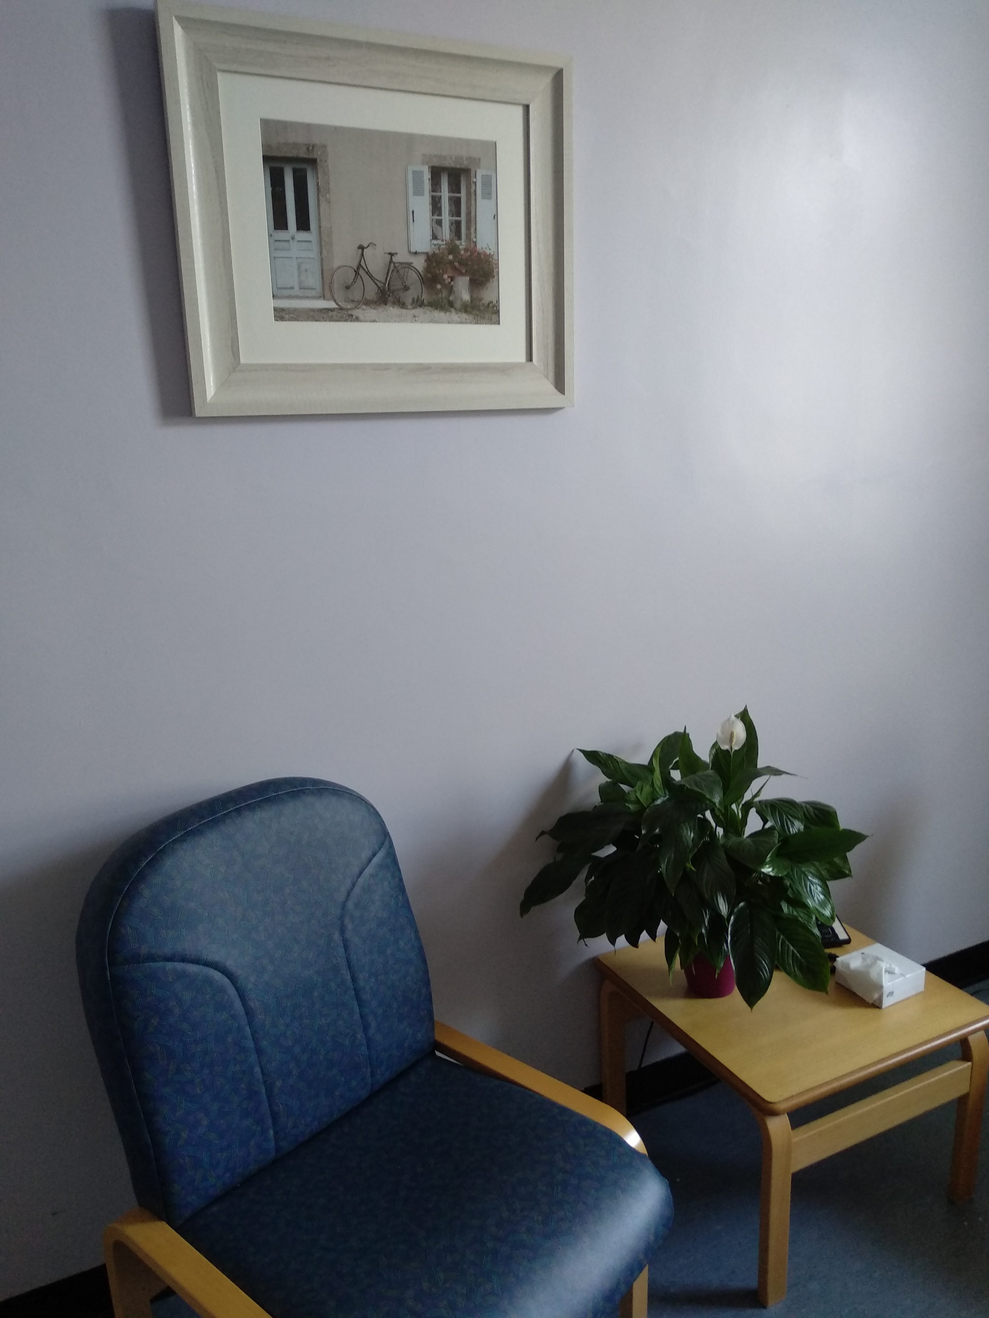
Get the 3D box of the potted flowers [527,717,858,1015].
[{"bbox_3d":[0.421,0.398,1.939,0.734,0.566,0.459,-8,14,-25],"label":"potted flowers"}]

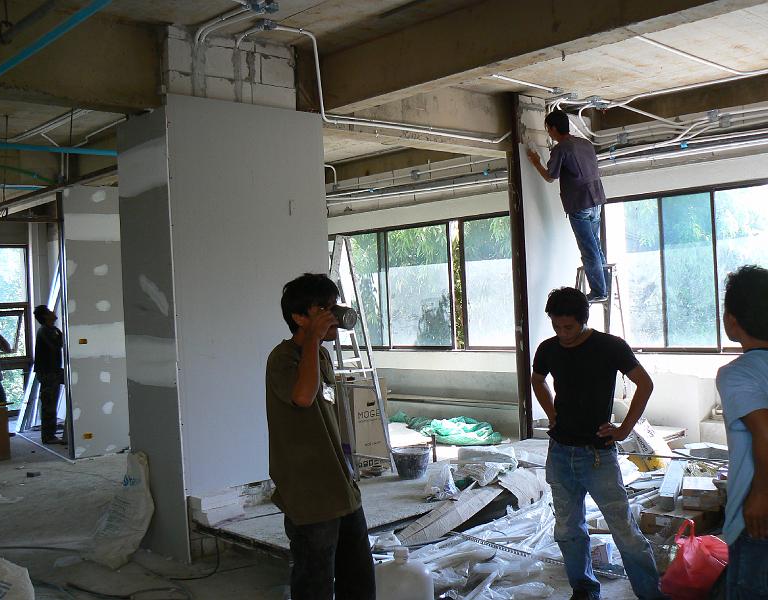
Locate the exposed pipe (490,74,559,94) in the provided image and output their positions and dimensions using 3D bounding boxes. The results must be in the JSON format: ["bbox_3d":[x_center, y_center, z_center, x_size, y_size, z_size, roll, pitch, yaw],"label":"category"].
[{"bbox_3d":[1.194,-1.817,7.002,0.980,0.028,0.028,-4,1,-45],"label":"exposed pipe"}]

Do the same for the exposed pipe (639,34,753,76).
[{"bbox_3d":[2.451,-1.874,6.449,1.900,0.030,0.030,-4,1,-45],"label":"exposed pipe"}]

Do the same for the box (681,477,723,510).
[{"bbox_3d":[1.955,1.200,5.150,0.205,0.127,0.290,-3,1,17],"label":"box"}]

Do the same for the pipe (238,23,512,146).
[{"bbox_3d":[0.167,-1.532,6.207,2.860,0.510,0.270,-4,1,-45],"label":"pipe"}]

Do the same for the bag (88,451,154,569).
[{"bbox_3d":[-1.622,1.284,5.144,0.400,0.650,0.180,-2,-17,45],"label":"bag"}]

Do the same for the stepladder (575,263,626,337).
[{"bbox_3d":[1.824,0.453,7.189,0.520,1.474,0.880,-2,1,41],"label":"stepladder"}]

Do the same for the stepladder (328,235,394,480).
[{"bbox_3d":[-0.396,0.430,6.115,0.800,1.800,0.480,-4,1,-41],"label":"stepladder"}]

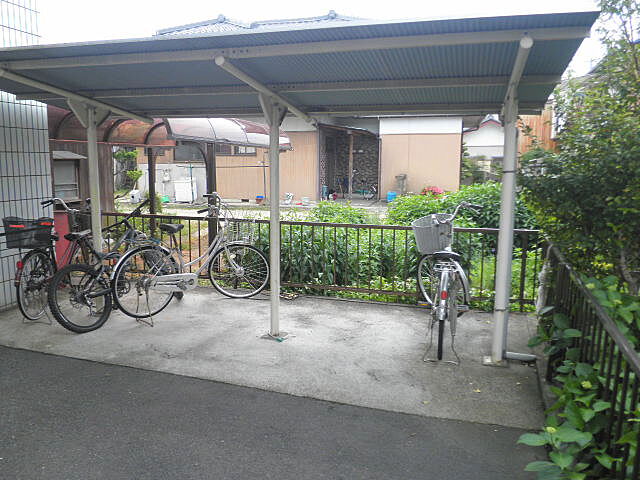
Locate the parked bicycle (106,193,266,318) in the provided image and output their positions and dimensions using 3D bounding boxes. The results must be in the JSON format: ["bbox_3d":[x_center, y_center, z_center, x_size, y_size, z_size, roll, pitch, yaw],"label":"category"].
[{"bbox_3d":[-1.230,0.158,4.854,0.600,1.130,1.760,8,11,44],"label":"parked bicycle"}]

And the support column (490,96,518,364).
[{"bbox_3d":[1.368,-0.044,3.541,0.105,1.950,0.105,2,8,16],"label":"support column"}]

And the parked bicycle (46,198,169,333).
[{"bbox_3d":[-1.945,0.253,4.640,0.580,1.020,1.530,-7,4,24],"label":"parked bicycle"}]

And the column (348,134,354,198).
[{"bbox_3d":[1.101,-2.604,16.800,0.130,2.300,0.130,1,8,4],"label":"column"}]

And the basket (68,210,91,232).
[{"bbox_3d":[-2.631,-0.206,5.360,0.330,0.250,0.260,1,8,0],"label":"basket"}]

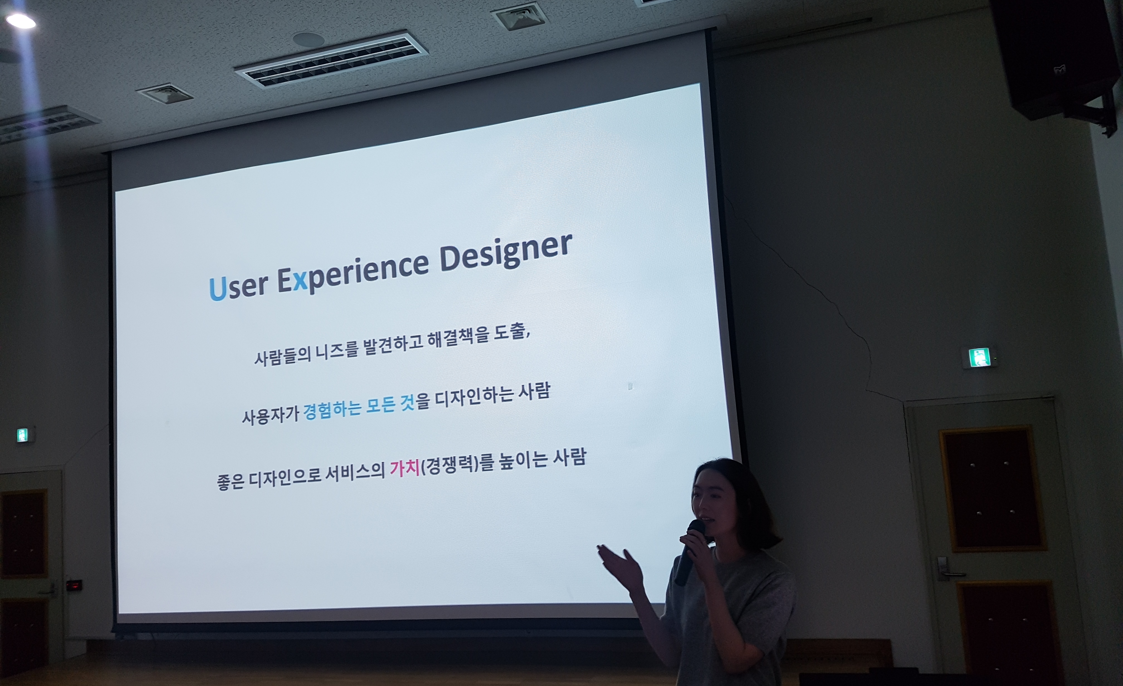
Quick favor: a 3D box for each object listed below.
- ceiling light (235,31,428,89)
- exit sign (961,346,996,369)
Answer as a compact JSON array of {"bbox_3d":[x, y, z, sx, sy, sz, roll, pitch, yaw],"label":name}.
[{"bbox_3d":[-1.531,-1.887,5.611,1.290,0.060,0.335,-6,-7,16],"label":"ceiling light"},{"bbox_3d":[2.657,0.087,5.353,0.200,0.140,0.045,-6,-7,16],"label":"exit sign"}]

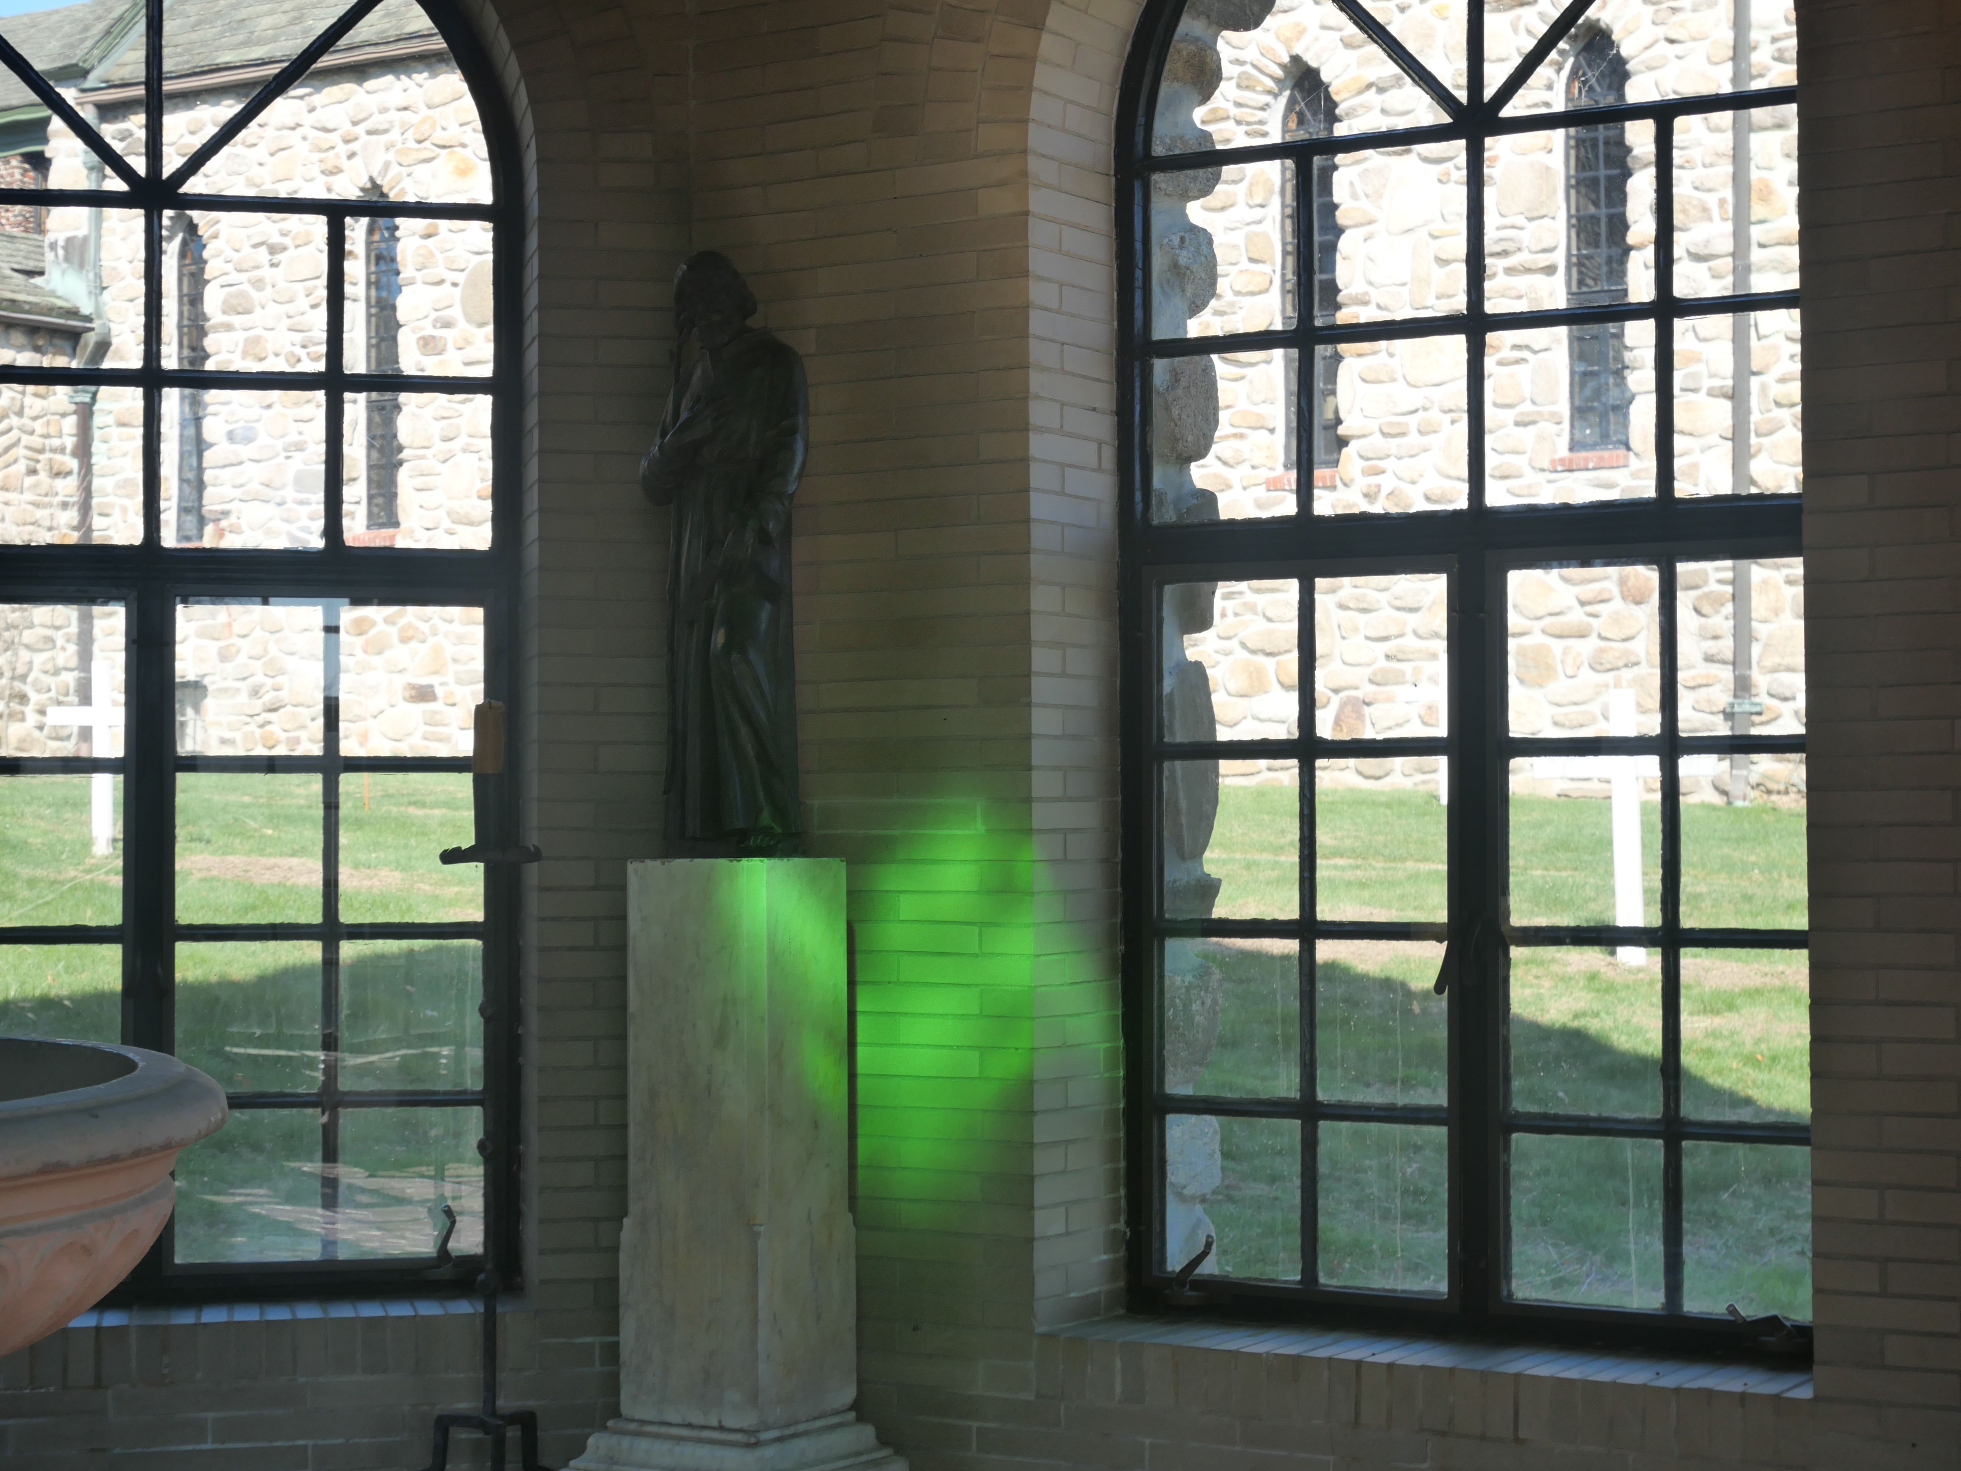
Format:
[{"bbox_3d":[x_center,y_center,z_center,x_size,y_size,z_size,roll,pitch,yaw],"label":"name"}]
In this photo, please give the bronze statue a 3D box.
[{"bbox_3d":[-0.398,-0.285,5.630,0.265,0.935,0.205,-1,-1,29],"label":"bronze statue"}]

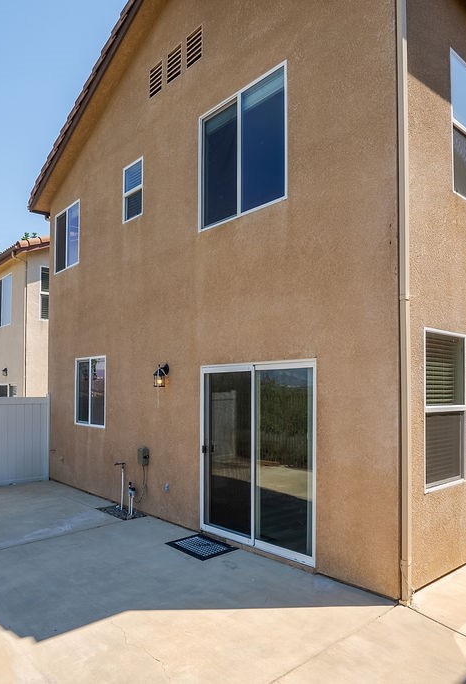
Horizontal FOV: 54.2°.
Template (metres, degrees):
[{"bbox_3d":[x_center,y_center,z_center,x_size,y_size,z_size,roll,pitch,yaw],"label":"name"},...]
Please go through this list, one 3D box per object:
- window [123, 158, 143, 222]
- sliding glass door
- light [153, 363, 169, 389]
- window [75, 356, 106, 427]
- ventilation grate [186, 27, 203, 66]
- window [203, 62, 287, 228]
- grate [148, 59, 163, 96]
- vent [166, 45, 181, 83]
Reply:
[{"bbox_3d":[-1.608,-2.450,7.411,0.080,0.917,0.589,4,-5,-44],"label":"window"},{"bbox_3d":[0.222,1.270,5.195,0.120,2.050,1.835,4,-5,-42],"label":"sliding glass door"},{"bbox_3d":[-0.996,0.472,6.352,0.200,0.320,0.160,4,-5,-42],"label":"light"},{"bbox_3d":[-2.544,0.891,8.146,0.100,1.222,1.236,4,-5,-42],"label":"window"},{"bbox_3d":[-0.518,-4.078,6.322,0.080,0.455,0.336,4,-5,-44],"label":"ventilation grate"},{"bbox_3d":[0.085,-2.265,5.508,0.100,1.554,1.546,4,-5,-42],"label":"window"},{"bbox_3d":[-1.165,-4.006,6.982,0.080,0.440,0.333,4,-5,-44],"label":"grate"},{"bbox_3d":[-0.845,-4.055,6.632,0.060,0.432,0.350,4,-5,-42],"label":"vent"}]

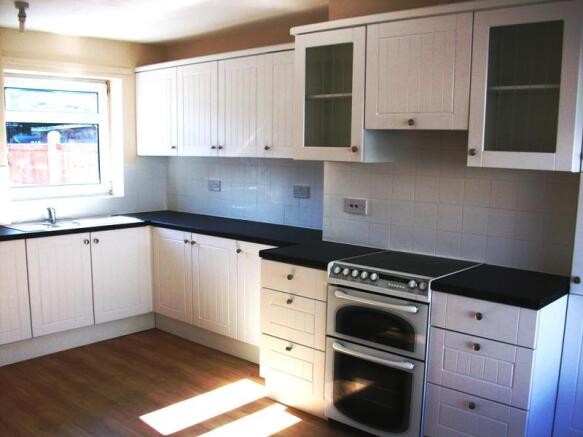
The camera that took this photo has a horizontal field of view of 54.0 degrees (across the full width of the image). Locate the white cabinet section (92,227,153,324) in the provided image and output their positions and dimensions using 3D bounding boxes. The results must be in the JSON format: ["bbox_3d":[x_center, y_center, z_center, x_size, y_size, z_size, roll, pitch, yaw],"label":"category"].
[{"bbox_3d":[-1.532,0.412,4.702,0.575,0.714,0.521,7,9,42],"label":"white cabinet section"}]

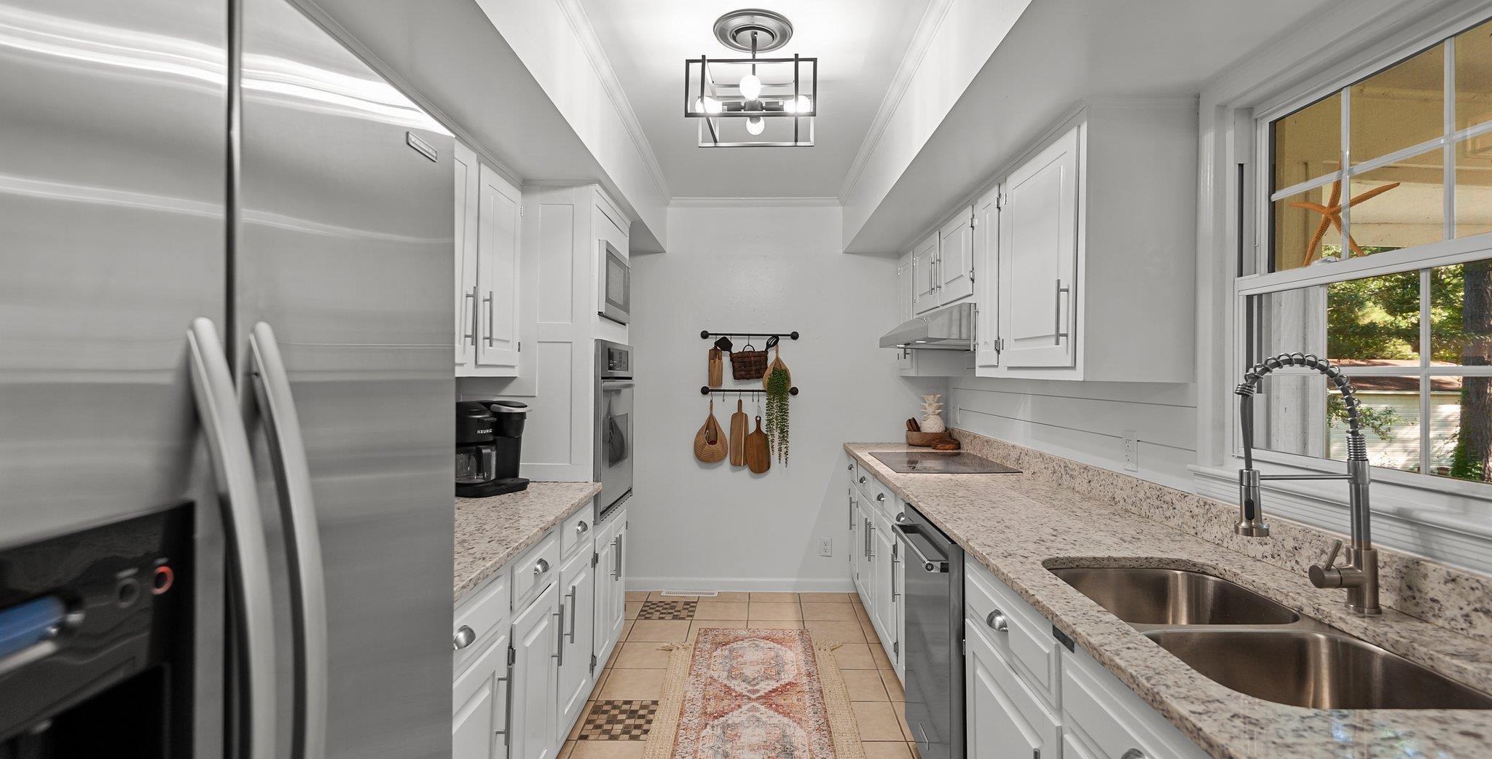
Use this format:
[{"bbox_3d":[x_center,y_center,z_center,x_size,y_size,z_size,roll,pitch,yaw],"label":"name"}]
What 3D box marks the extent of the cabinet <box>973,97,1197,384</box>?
[{"bbox_3d":[1.073,-0.387,2.233,0.320,0.772,0.895,0,1,1],"label":"cabinet"}]

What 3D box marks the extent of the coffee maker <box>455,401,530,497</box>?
[{"bbox_3d":[-0.997,0.244,2.467,0.290,0.335,0.280,1,1,34],"label":"coffee maker"}]

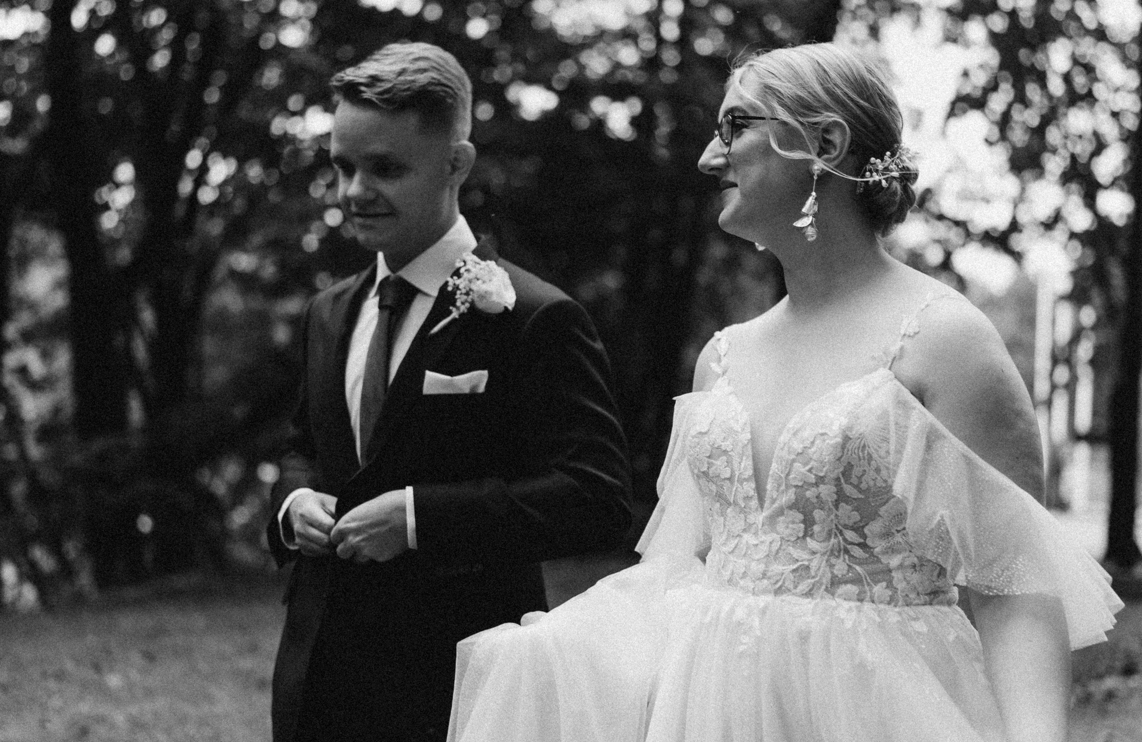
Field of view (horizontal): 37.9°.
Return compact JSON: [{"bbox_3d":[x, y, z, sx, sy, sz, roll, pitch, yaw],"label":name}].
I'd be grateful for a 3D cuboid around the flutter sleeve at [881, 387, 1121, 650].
[{"bbox_3d":[0.497,0.171,1.920,0.200,0.290,0.270,-1,-1,40],"label":"flutter sleeve"}]

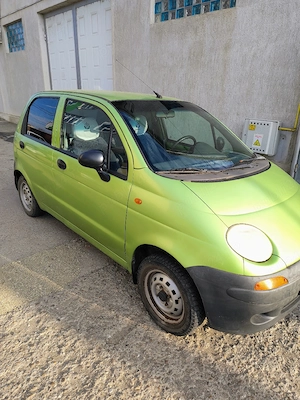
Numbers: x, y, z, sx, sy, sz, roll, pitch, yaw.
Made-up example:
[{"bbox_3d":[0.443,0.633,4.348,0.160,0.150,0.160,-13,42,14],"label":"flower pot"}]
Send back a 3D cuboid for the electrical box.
[{"bbox_3d":[1.793,-1.011,4.497,0.200,0.510,0.420,-19,29,-40],"label":"electrical box"}]

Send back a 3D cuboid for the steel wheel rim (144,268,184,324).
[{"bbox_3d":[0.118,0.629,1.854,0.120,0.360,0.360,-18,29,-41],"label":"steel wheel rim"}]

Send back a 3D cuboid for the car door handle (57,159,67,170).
[{"bbox_3d":[-0.777,-0.313,2.446,0.040,0.095,0.150,-18,29,-41],"label":"car door handle"}]

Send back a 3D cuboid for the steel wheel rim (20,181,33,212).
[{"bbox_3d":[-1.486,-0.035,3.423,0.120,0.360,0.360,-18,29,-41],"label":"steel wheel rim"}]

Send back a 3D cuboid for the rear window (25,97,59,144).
[{"bbox_3d":[-1.091,-0.809,2.755,0.700,0.420,0.050,22,13,42],"label":"rear window"}]

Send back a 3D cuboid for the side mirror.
[{"bbox_3d":[-0.390,-0.245,1.933,0.200,0.200,0.150,-18,29,-41],"label":"side mirror"}]

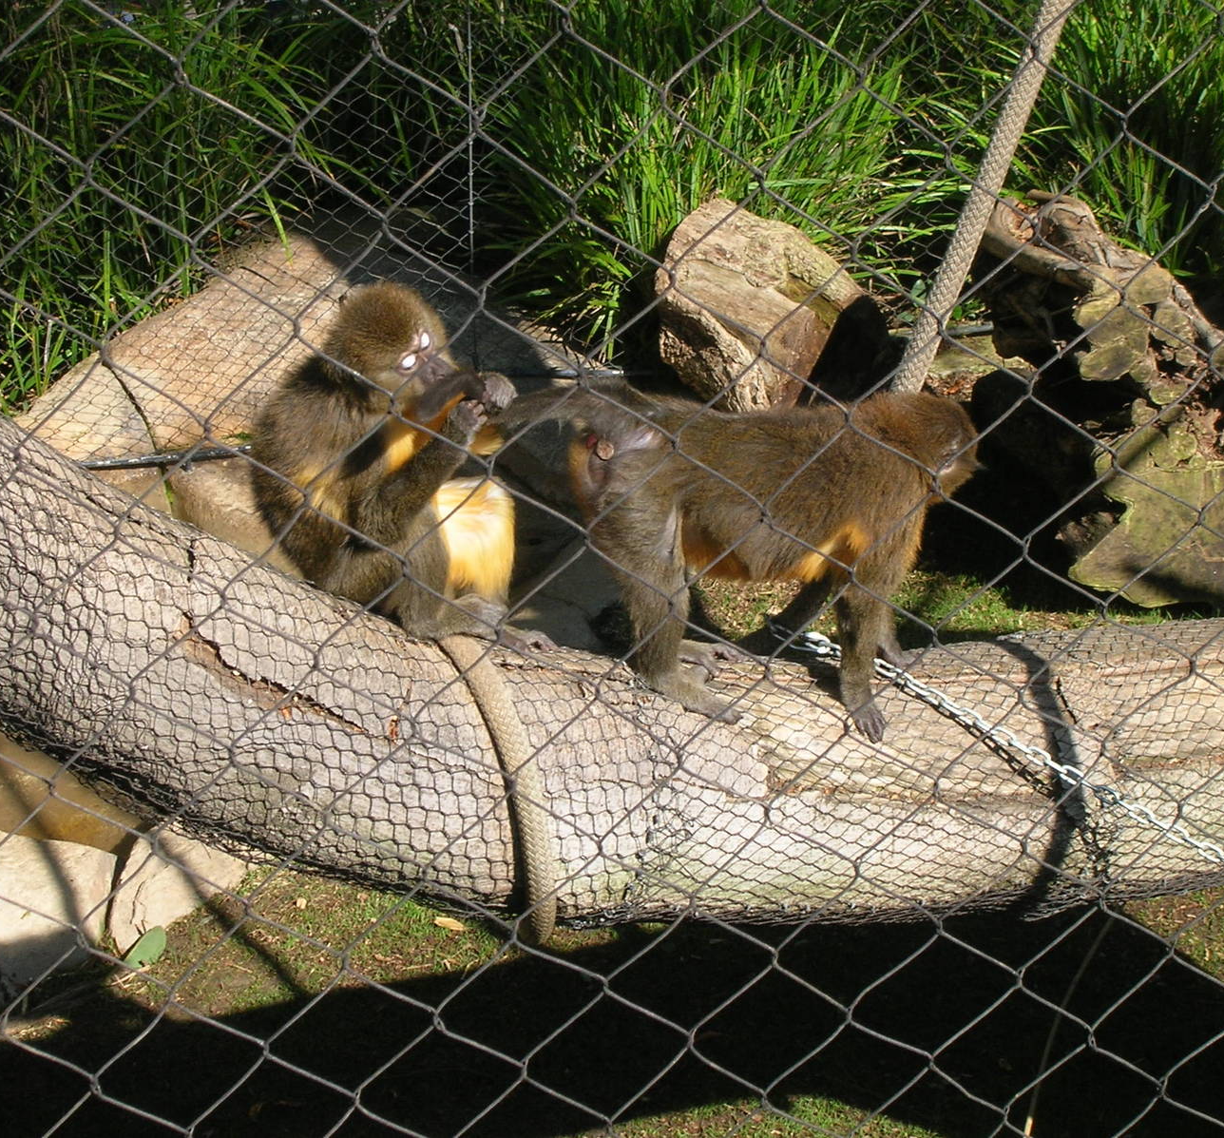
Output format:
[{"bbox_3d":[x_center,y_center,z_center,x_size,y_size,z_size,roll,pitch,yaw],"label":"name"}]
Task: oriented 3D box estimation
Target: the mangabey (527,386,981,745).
[{"bbox_3d":[0.165,-0.011,5.080,0.490,0.370,0.180,-3,28,-6],"label":"mangabey"}]

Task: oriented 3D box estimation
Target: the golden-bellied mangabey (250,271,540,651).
[{"bbox_3d":[-0.248,-0.113,5.120,0.290,0.390,0.220,11,30,19],"label":"golden-bellied mangabey"}]

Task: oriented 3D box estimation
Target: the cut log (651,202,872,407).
[{"bbox_3d":[0.229,-0.373,6.550,0.280,0.240,0.230,22,35,34],"label":"cut log"}]

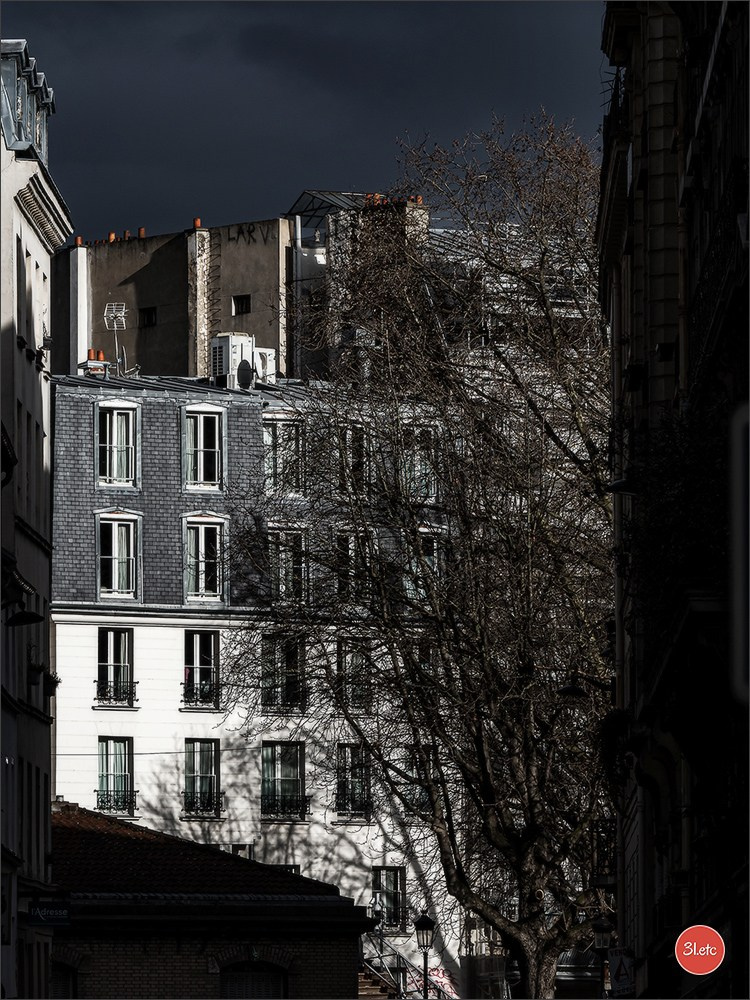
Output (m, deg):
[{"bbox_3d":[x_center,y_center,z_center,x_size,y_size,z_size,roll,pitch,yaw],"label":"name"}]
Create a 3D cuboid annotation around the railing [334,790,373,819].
[{"bbox_3d":[-0.545,7.930,202.470,1.140,0.660,0.150,2,-5,-31],"label":"railing"}]

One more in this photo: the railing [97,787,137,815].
[{"bbox_3d":[-6.583,7.661,198.852,1.240,0.660,0.150,2,-5,-31],"label":"railing"}]

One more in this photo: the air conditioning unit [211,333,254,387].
[{"bbox_3d":[-3.727,-3.649,204.000,0.770,1.450,0.900,2,-5,-31],"label":"air conditioning unit"}]

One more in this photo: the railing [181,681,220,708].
[{"bbox_3d":[-4.430,5.008,200.329,1.240,0.660,0.150,2,-5,-31],"label":"railing"}]

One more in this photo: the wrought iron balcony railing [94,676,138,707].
[{"bbox_3d":[-6.589,4.925,199.035,1.240,0.660,0.150,2,-5,-31],"label":"wrought iron balcony railing"}]

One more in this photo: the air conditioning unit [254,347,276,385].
[{"bbox_3d":[-3.069,-3.517,205.500,0.980,0.970,0.370,3,-5,-34],"label":"air conditioning unit"}]

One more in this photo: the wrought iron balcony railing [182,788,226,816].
[{"bbox_3d":[-4.401,7.775,200.158,1.240,0.660,0.150,2,-5,-31],"label":"wrought iron balcony railing"}]

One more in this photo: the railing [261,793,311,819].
[{"bbox_3d":[-2.285,7.915,201.423,1.440,0.660,0.150,2,-5,-31],"label":"railing"}]

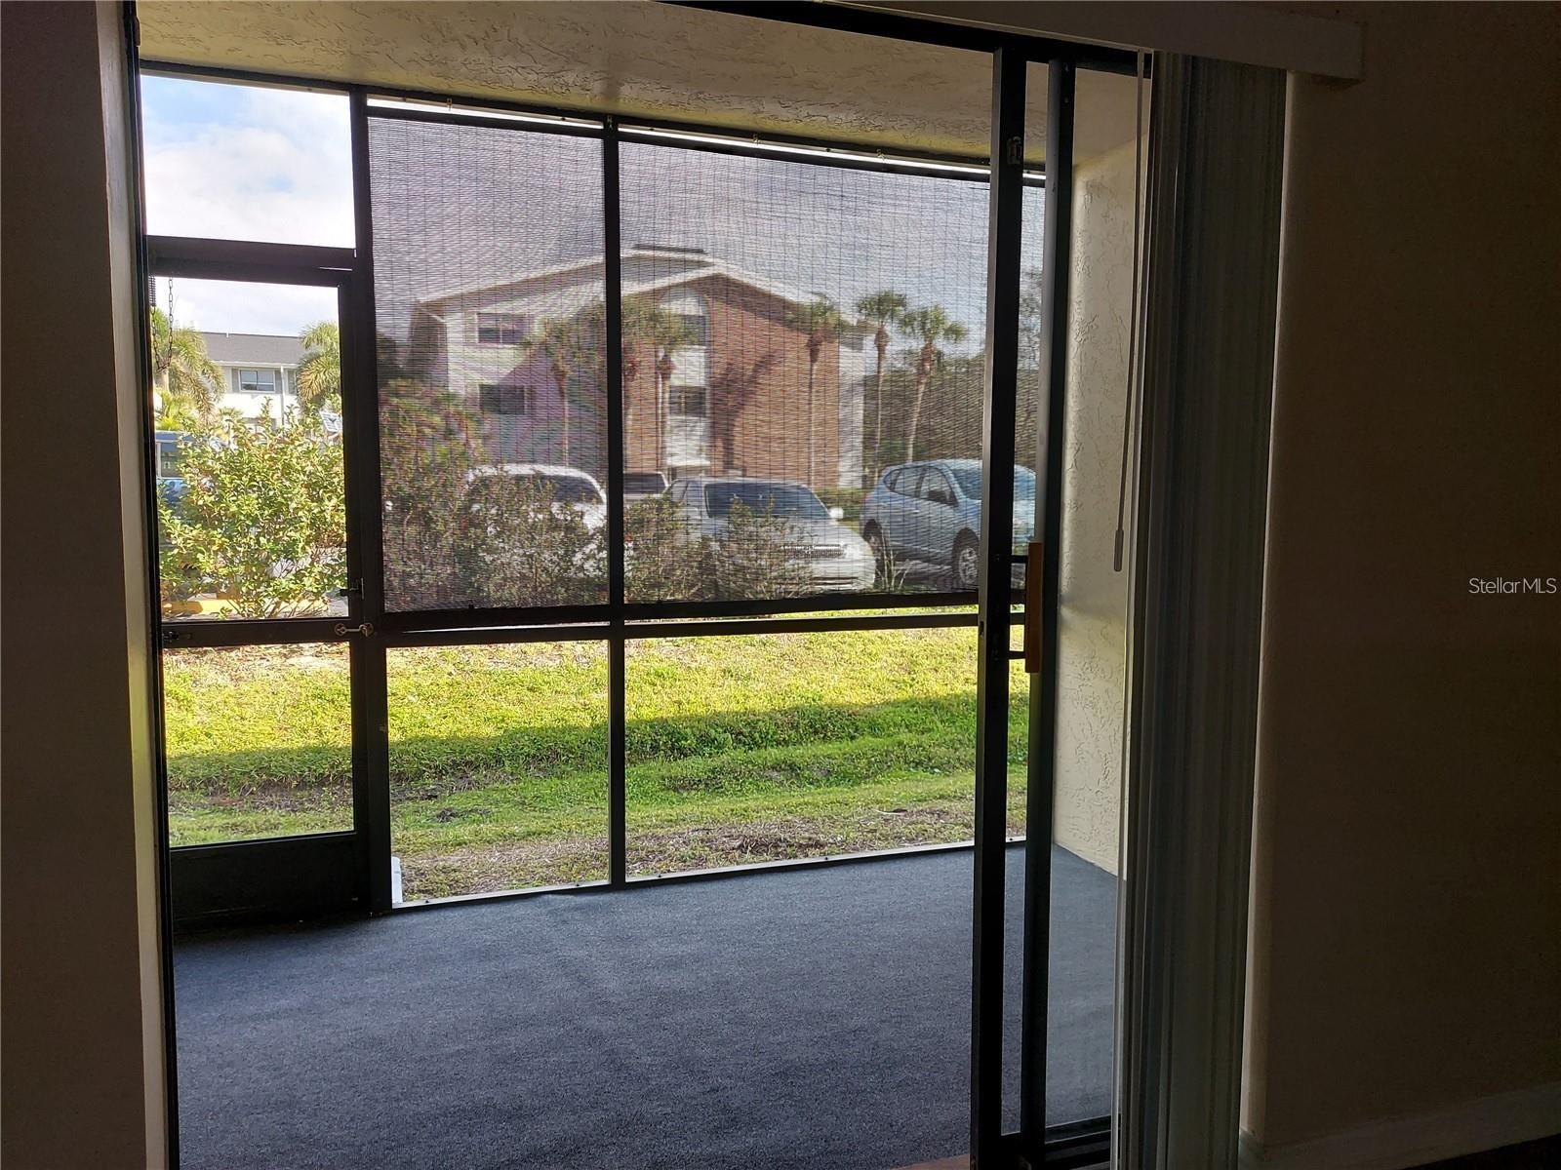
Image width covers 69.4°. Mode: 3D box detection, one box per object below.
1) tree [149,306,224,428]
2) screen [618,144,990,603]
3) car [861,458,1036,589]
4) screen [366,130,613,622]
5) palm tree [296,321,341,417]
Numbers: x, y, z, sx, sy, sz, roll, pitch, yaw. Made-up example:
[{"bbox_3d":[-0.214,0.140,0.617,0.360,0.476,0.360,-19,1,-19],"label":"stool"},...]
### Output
[{"bbox_3d":[-18.573,-5.165,34.303,3.600,6.508,3.600,0,5,0],"label":"tree"},{"bbox_3d":[0.212,-0.683,3.864,1.540,1.504,0.030,-1,6,-18],"label":"screen"},{"bbox_3d":[2.580,-0.840,14.900,1.810,1.660,4.650,-2,6,-19],"label":"car"},{"bbox_3d":[-0.886,-0.660,3.504,0.719,1.515,0.030,-1,6,-18],"label":"screen"},{"bbox_3d":[-14.631,-5.590,38.309,3.400,6.649,3.400,0,5,0],"label":"palm tree"}]

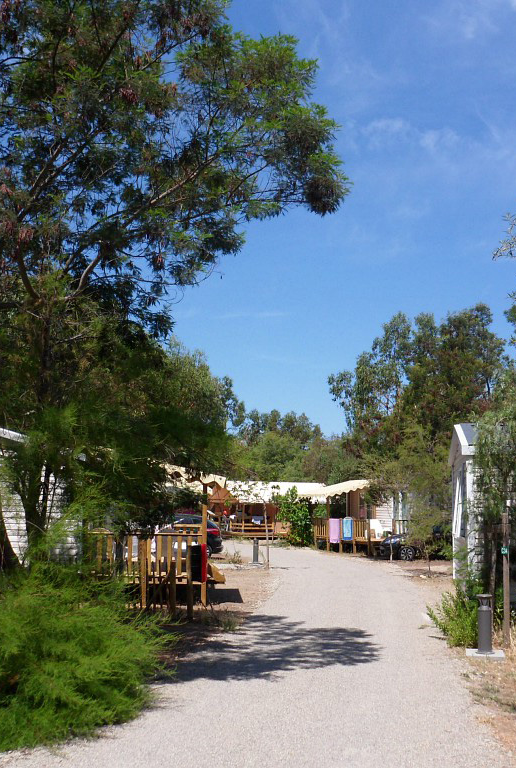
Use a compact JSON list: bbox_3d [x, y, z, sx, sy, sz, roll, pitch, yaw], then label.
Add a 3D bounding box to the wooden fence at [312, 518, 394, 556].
[{"bbox_3d":[3.912,6.253,31.512,0.400,1.420,5.300,5,-10,-28],"label":"wooden fence"}]

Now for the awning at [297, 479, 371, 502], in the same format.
[{"bbox_3d":[3.222,4.604,33.193,3.400,1.000,2.600,-6,-11,34],"label":"awning"}]

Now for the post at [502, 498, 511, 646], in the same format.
[{"bbox_3d":[3.424,2.611,10.675,0.100,2.020,0.100,0,-9,0],"label":"post"}]

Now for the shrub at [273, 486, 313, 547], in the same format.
[{"bbox_3d":[1.563,6.156,35.677,1.700,2.800,1.700,0,-9,0],"label":"shrub"}]

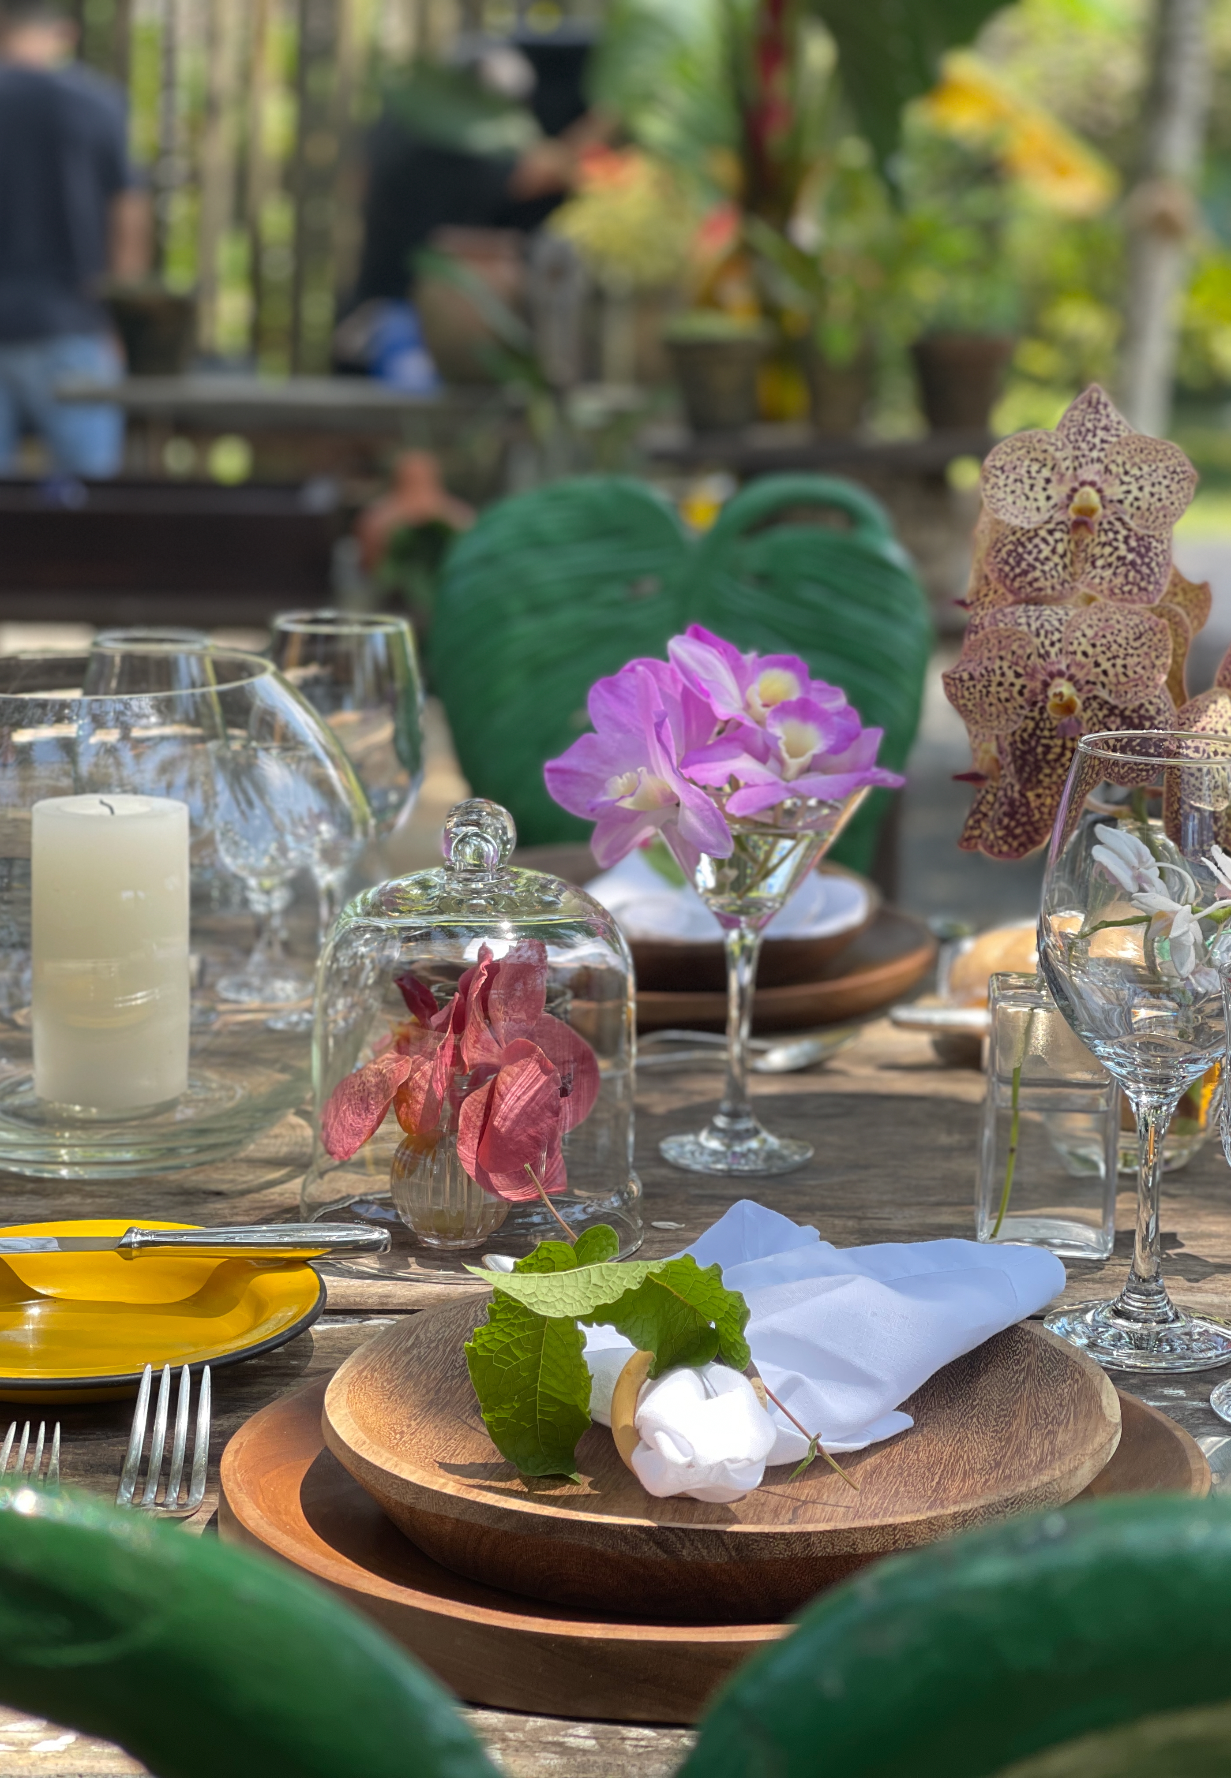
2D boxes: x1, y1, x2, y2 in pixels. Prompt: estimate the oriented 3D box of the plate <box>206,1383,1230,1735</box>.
[{"bbox_3d":[0.034,0.191,1.054,0.302,0.029,0.302,0,11,0],"label":"plate"}]

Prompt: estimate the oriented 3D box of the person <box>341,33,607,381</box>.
[{"bbox_3d":[-0.345,-1.252,8.111,0.680,1.640,0.500,-2,11,-14],"label":"person"}]

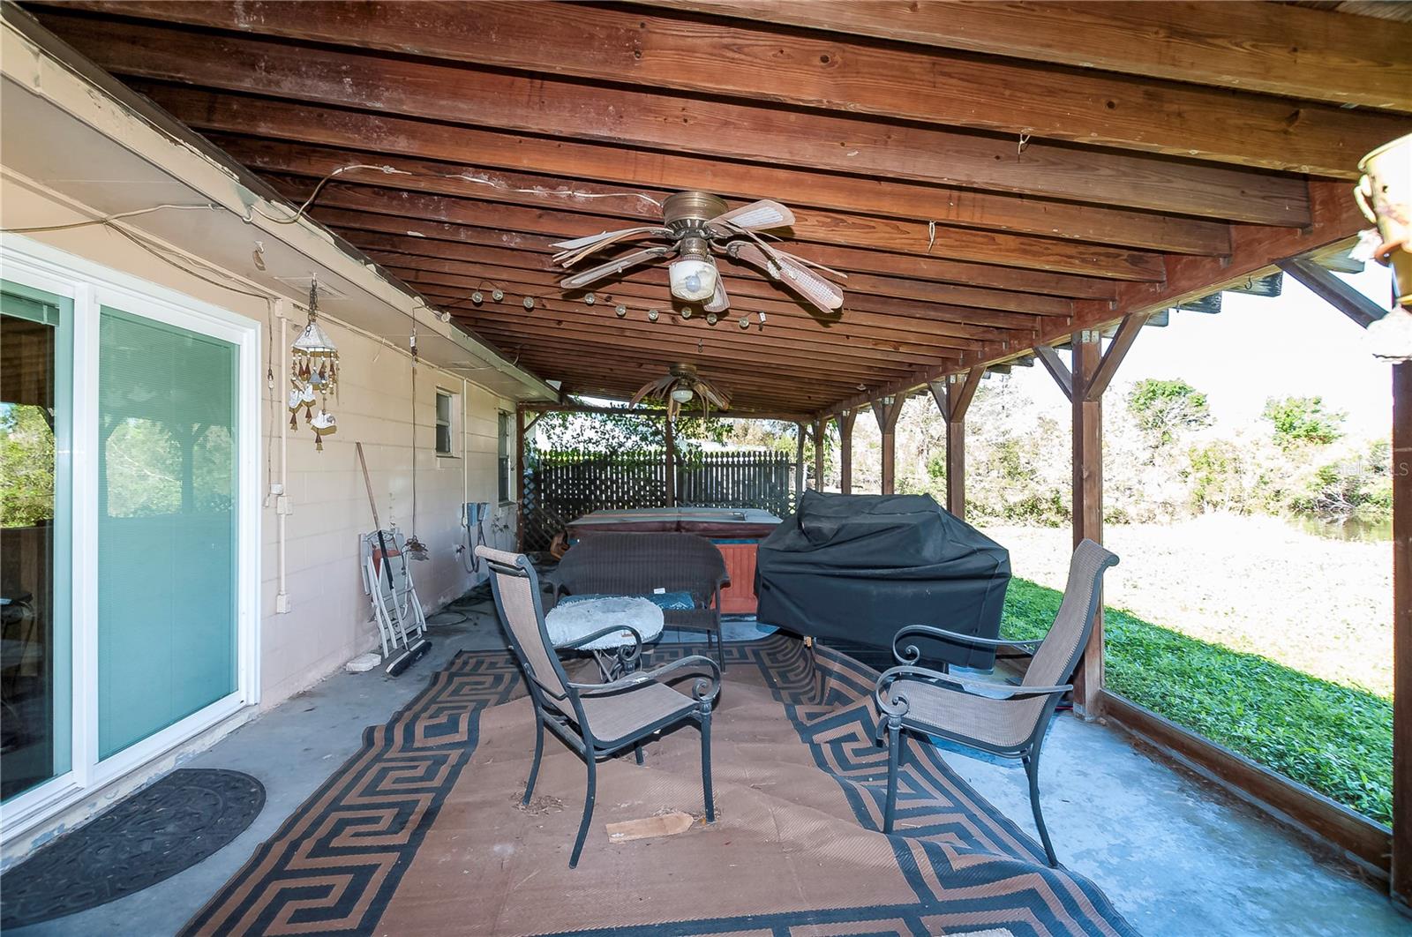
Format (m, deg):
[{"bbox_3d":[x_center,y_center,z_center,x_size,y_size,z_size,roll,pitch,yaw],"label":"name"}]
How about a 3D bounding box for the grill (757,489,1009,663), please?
[{"bbox_3d":[1.205,0.756,4.100,1.540,1.170,0.620,0,0,27],"label":"grill"}]

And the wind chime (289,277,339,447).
[{"bbox_3d":[-2.106,-0.564,3.160,0.240,0.920,0.240,0,0,-2],"label":"wind chime"}]

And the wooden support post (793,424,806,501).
[{"bbox_3d":[1.734,0.280,10.828,0.100,2.160,0.100,0,0,-2],"label":"wooden support post"}]

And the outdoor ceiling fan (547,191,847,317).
[{"bbox_3d":[-0.033,-0.842,2.350,1.220,0.410,1.220,0,0,-2],"label":"outdoor ceiling fan"}]

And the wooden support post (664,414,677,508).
[{"bbox_3d":[-0.576,0.257,9.500,0.100,2.190,0.100,0,0,-2],"label":"wooden support post"}]

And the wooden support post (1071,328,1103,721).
[{"bbox_3d":[2.064,0.302,3.165,0.097,2.067,0.097,0,0,-2],"label":"wooden support post"}]

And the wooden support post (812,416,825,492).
[{"bbox_3d":[1.796,0.300,9.299,0.095,2.110,0.095,0,0,-2],"label":"wooden support post"}]

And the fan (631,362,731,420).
[{"bbox_3d":[-0.243,-0.760,5.880,1.000,0.540,1.000,0,0,-2],"label":"fan"}]

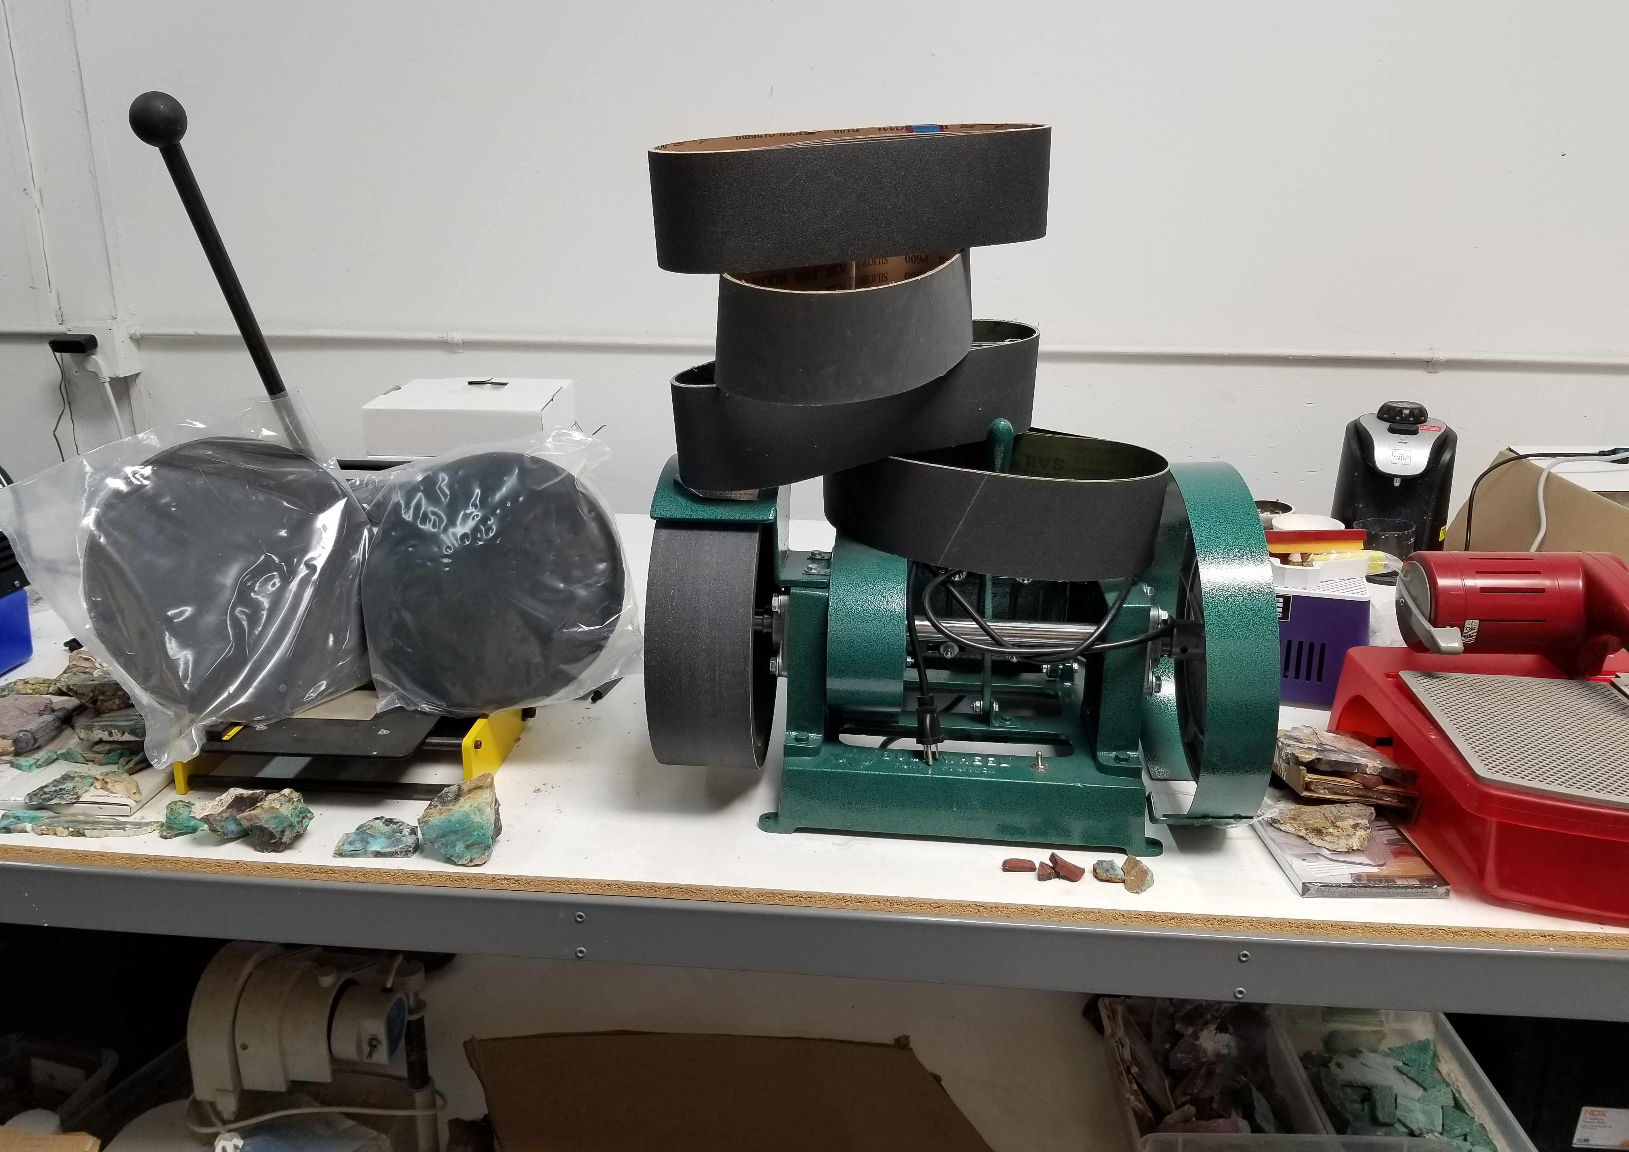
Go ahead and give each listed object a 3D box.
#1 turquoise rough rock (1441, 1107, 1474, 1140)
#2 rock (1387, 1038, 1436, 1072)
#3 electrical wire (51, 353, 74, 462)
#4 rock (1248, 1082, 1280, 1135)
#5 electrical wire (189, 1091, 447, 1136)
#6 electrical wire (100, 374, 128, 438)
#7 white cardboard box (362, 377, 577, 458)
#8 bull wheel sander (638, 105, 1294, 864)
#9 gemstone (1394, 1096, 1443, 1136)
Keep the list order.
[{"bbox_3d":[0.759,0.646,1.443,0.037,0.026,0.038,1,17,3],"label":"turquoise rough rock"},{"bbox_3d":[0.762,0.614,1.564,0.058,0.028,0.042,1,17,3],"label":"rock"},{"bbox_3d":[-1.455,-0.319,2.367,0.032,0.210,0.025,2,17,5],"label":"electrical wire"},{"bbox_3d":[0.540,0.641,1.470,0.034,0.040,0.058,1,17,3],"label":"rock"},{"bbox_3d":[-0.559,0.603,1.370,0.275,0.045,0.060,2,17,5],"label":"electrical wire"},{"bbox_3d":[-1.349,-0.325,2.355,0.042,0.120,0.025,2,17,5],"label":"electrical wire"},{"bbox_3d":[-0.505,-0.237,1.829,0.244,0.067,0.270,0,17,-2],"label":"white cardboard box"},{"bbox_3d":[0.148,-0.102,1.251,0.565,0.675,0.400,2,17,6],"label":"bull wheel sander"},{"bbox_3d":[0.716,0.643,1.453,0.056,0.028,0.045,1,17,3],"label":"gemstone"}]

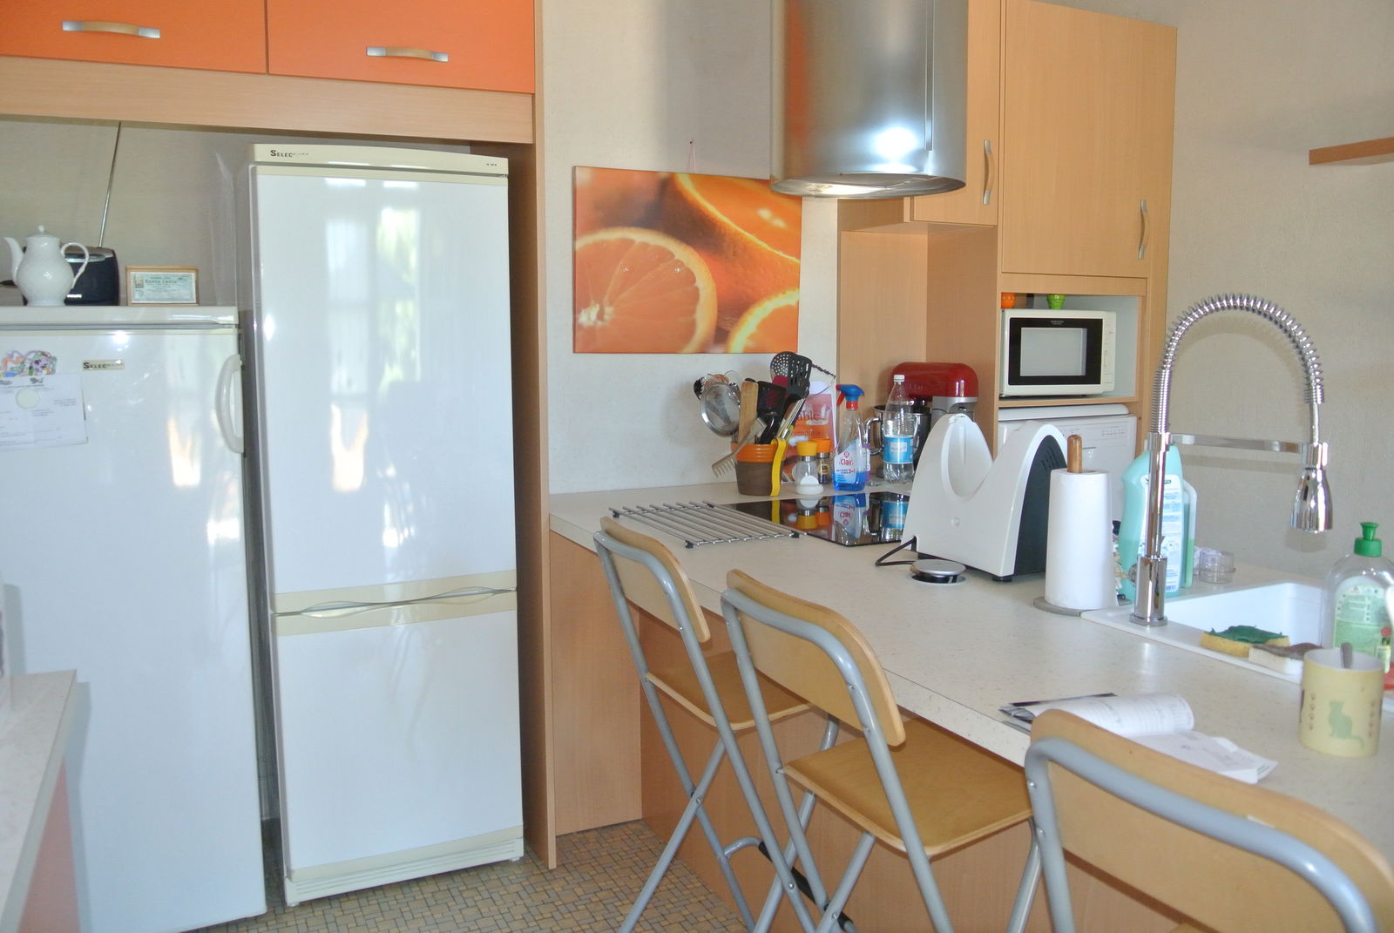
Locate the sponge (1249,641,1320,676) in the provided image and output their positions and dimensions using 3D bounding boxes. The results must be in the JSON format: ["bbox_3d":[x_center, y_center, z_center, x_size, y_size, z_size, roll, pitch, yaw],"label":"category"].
[{"bbox_3d":[0.756,0.238,1.312,0.065,0.027,0.095,-2,7,-13],"label":"sponge"}]

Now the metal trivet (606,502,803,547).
[{"bbox_3d":[0.009,0.123,2.362,0.260,0.022,0.482,-3,8,-24],"label":"metal trivet"}]

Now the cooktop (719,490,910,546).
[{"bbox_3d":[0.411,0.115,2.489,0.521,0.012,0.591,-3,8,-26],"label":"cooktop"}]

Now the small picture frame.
[{"bbox_3d":[-1.283,-0.428,2.515,0.151,0.101,0.020,-3,8,-24],"label":"small picture frame"}]

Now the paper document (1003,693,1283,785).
[{"bbox_3d":[0.461,0.273,1.094,0.193,0.032,0.258,-3,8,-24],"label":"paper document"}]

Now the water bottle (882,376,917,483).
[{"bbox_3d":[0.599,-0.112,3.079,0.088,0.315,0.088,0,7,0],"label":"water bottle"}]

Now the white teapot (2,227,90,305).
[{"bbox_3d":[-1.433,-0.439,2.304,0.178,0.176,0.115,-4,8,-29],"label":"white teapot"}]

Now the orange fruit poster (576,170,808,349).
[{"bbox_3d":[-0.015,-0.562,2.923,0.689,0.490,0.025,-3,8,-24],"label":"orange fruit poster"}]

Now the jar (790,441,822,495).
[{"bbox_3d":[0.301,0.000,2.873,0.080,0.142,0.080,0,7,0],"label":"jar"}]

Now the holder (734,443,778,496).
[{"bbox_3d":[0.163,0.004,2.864,0.120,0.137,0.120,0,7,0],"label":"holder"}]

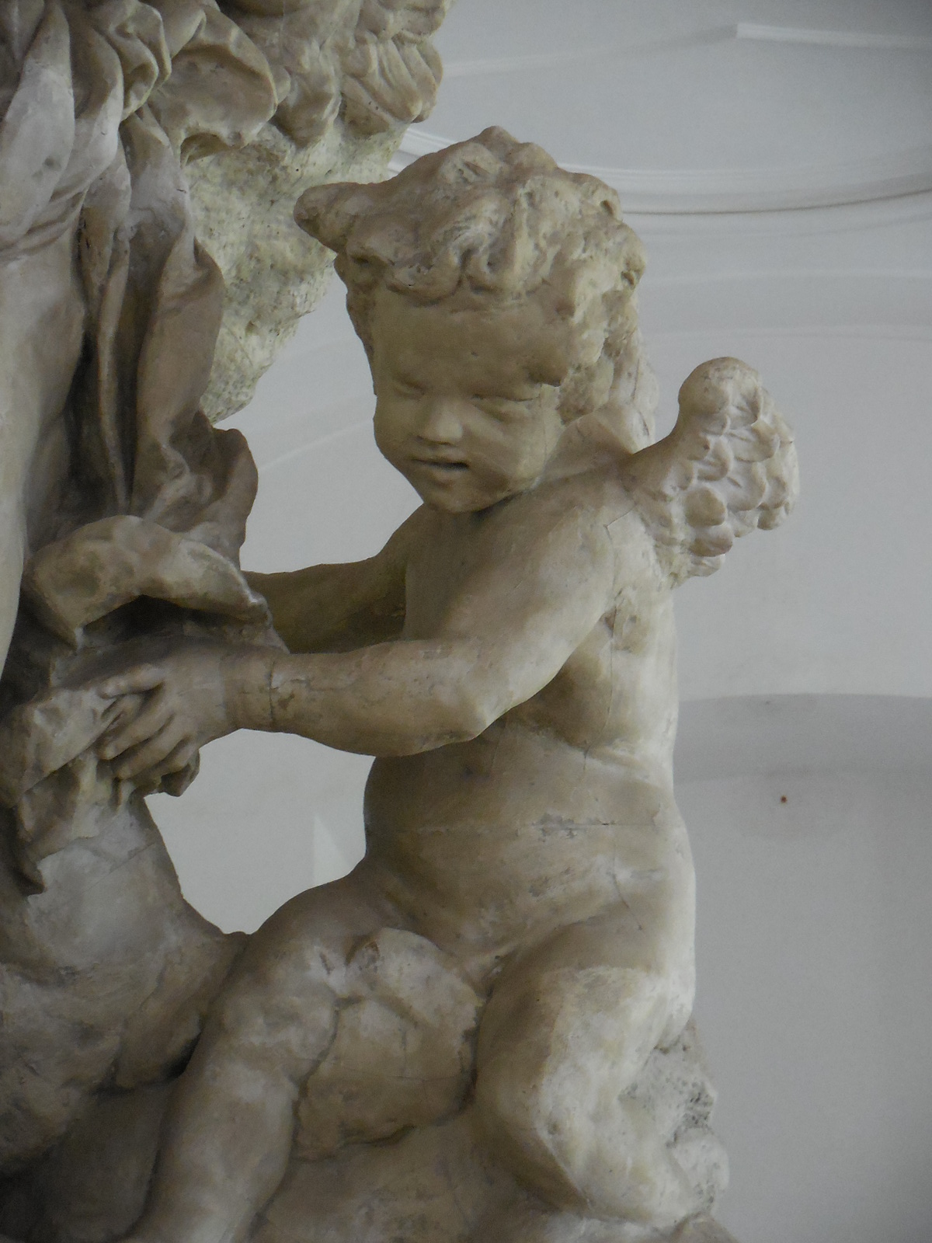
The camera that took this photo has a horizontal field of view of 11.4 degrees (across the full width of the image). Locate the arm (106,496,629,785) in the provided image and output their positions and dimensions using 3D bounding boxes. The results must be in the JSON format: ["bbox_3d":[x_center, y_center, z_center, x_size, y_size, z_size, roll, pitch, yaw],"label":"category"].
[{"bbox_3d":[-0.080,0.015,3.420,0.375,0.200,0.150,1,-9,-8],"label":"arm"}]

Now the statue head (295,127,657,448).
[{"bbox_3d":[0.009,-0.229,3.500,0.245,0.275,0.270,10,13,23],"label":"statue head"}]

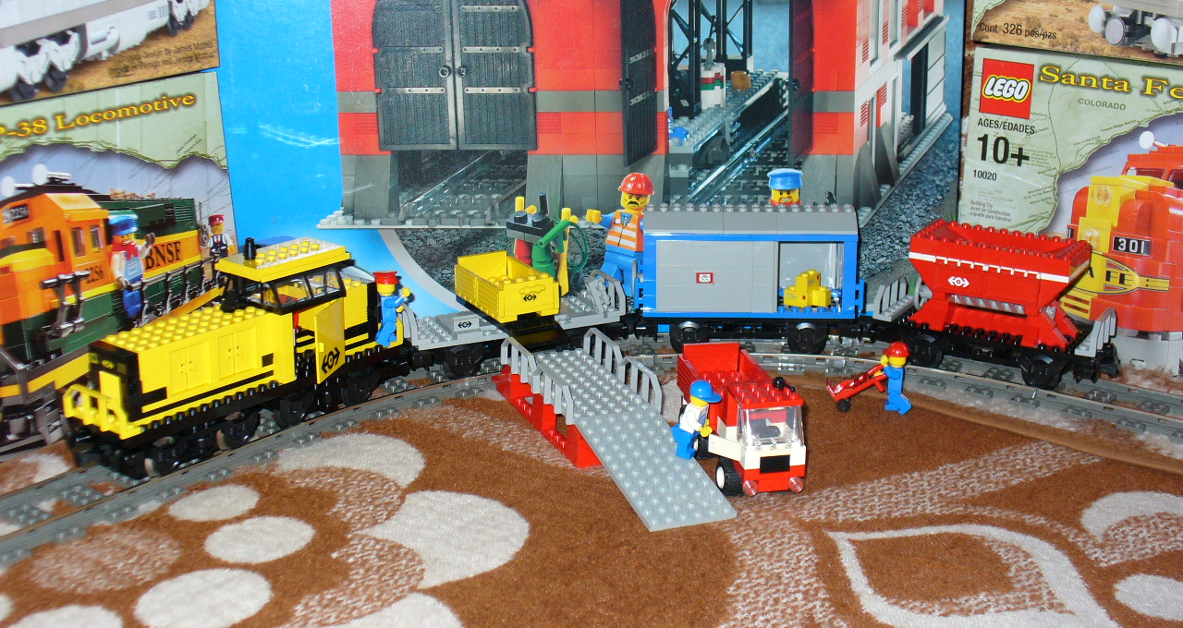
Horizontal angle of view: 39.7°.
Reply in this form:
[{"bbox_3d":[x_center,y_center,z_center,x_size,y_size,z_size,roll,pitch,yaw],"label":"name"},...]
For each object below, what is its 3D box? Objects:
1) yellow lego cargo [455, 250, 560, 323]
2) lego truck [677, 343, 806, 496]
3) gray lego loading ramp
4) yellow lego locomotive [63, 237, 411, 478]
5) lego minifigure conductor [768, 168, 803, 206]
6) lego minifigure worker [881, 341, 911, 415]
[{"bbox_3d":[-0.052,-0.018,0.997,0.040,0.024,0.067,-9,20,-26],"label":"yellow lego cargo"},{"bbox_3d":[0.080,0.053,0.873,0.041,0.057,0.119,-4,19,-12],"label":"lego truck"},{"bbox_3d":[0.012,0.056,0.881,0.063,0.038,0.194,-8,20,-23],"label":"gray lego loading ramp"},{"bbox_3d":[-0.192,0.012,0.904,0.050,0.116,0.216,14,23,36],"label":"yellow lego locomotive"},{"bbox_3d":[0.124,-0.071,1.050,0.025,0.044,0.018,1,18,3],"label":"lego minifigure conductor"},{"bbox_3d":[0.177,0.036,0.957,0.018,0.040,0.023,3,18,8],"label":"lego minifigure worker"}]

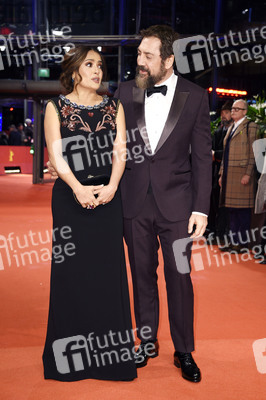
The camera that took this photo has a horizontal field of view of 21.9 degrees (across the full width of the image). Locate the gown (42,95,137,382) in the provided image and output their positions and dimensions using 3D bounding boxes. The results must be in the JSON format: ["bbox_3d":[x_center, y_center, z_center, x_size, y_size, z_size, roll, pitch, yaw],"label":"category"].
[{"bbox_3d":[-0.227,0.171,3.634,0.490,1.435,0.390,-1,4,-8],"label":"gown"}]

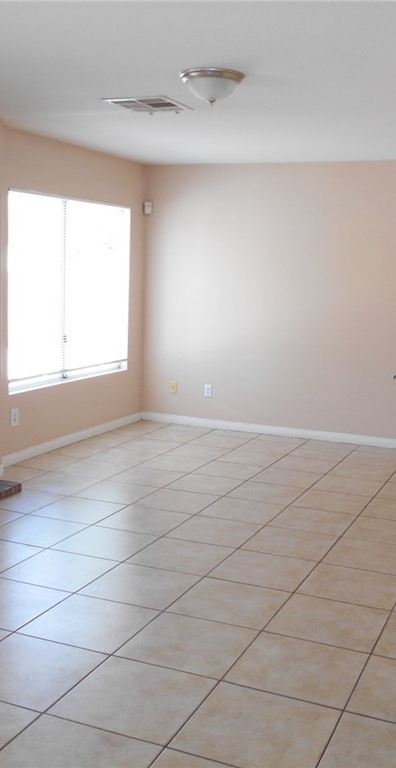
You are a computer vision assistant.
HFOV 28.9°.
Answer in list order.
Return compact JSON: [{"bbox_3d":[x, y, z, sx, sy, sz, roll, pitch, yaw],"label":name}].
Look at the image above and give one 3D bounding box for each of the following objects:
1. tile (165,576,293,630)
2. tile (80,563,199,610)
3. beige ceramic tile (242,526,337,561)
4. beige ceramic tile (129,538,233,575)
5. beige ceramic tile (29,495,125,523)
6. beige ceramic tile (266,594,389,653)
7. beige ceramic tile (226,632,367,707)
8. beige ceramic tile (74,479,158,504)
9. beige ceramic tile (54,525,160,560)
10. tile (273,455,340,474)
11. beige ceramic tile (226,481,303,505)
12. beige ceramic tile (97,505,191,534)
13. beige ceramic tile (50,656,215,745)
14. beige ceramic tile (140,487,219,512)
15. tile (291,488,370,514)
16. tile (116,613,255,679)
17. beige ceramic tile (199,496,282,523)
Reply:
[{"bbox_3d":[0.146,0.977,3.441,0.445,0.010,0.445,4,8,24],"label":"tile"},{"bbox_3d":[-0.269,0.959,3.671,0.450,0.012,0.450,4,8,23],"label":"tile"},{"bbox_3d":[0.518,0.888,4.303,0.449,0.010,0.442,5,9,24],"label":"beige ceramic tile"},{"bbox_3d":[-0.082,0.907,4.056,0.450,0.010,0.450,5,8,24],"label":"beige ceramic tile"},{"bbox_3d":[-0.728,0.792,4.815,0.450,0.010,0.450,5,8,24],"label":"beige ceramic tile"},{"bbox_3d":[0.557,1.008,3.260,0.445,0.010,0.445,4,8,24],"label":"beige ceramic tile"},{"bbox_3d":[0.374,1.057,2.852,0.445,0.010,0.445,4,8,24],"label":"beige ceramic tile"},{"bbox_3d":[-0.537,0.739,5.208,0.445,0.010,0.445,4,8,24],"label":"beige ceramic tile"},{"bbox_3d":[-0.499,0.881,4.252,0.450,0.012,0.450,4,8,24],"label":"beige ceramic tile"},{"bbox_3d":[0.840,0.659,6.079,0.450,0.010,0.450,5,8,24],"label":"tile"},{"bbox_3d":[0.477,0.764,5.372,0.450,0.012,0.450,4,8,23],"label":"beige ceramic tile"},{"bbox_3d":[-0.310,0.823,4.674,0.449,0.010,0.442,5,9,24],"label":"beige ceramic tile"},{"bbox_3d":[-0.220,1.074,2.625,0.445,0.010,0.445,4,8,24],"label":"beige ceramic tile"},{"bbox_3d":[-0.132,0.781,5.093,0.450,0.012,0.450,4,8,24],"label":"beige ceramic tile"},{"bbox_3d":[0.879,0.784,5.074,0.445,0.010,0.445,4,8,24],"label":"tile"},{"bbox_3d":[-0.035,1.040,3.073,0.450,0.012,0.450,4,8,24],"label":"tile"},{"bbox_3d":[0.287,0.813,4.940,0.450,0.012,0.450,4,8,23],"label":"beige ceramic tile"}]

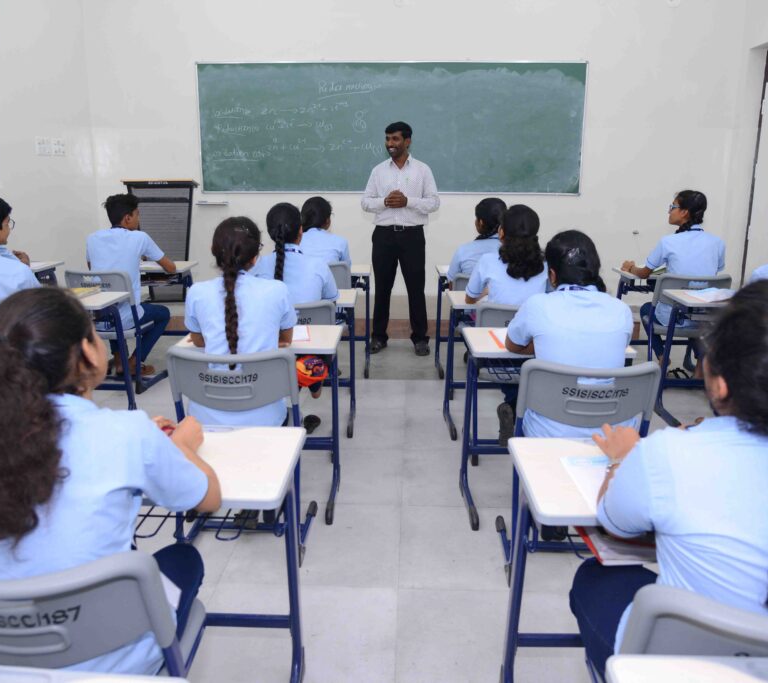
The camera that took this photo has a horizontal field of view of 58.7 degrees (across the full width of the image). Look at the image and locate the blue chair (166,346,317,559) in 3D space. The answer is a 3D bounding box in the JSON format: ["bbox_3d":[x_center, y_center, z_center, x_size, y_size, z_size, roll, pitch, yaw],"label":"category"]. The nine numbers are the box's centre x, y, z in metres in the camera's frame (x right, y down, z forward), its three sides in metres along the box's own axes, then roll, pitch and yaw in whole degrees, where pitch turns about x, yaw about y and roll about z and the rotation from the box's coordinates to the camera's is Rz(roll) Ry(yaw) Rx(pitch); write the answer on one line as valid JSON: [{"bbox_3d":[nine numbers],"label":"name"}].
[{"bbox_3d":[-0.494,0.357,2.466,0.450,0.770,0.500,0,13,-1],"label":"blue chair"}]

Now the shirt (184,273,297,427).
[{"bbox_3d":[-0.492,0.051,2.386,0.410,0.580,0.320,1,13,4],"label":"shirt"}]

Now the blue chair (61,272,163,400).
[{"bbox_3d":[-1.643,-0.073,4.350,0.430,0.810,0.580,2,13,7],"label":"blue chair"}]

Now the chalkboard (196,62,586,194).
[{"bbox_3d":[0.057,-2.071,6.659,3.740,1.220,0.050,1,13,2],"label":"chalkboard"}]

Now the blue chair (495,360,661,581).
[{"bbox_3d":[0.634,0.389,2.353,0.450,0.770,0.500,2,13,7],"label":"blue chair"}]

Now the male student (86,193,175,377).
[{"bbox_3d":[-1.609,-0.355,4.526,0.450,1.220,0.640,3,13,12],"label":"male student"}]

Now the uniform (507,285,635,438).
[{"bbox_3d":[0.598,0.075,2.299,0.440,0.580,0.340,0,13,0],"label":"uniform"}]

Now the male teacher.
[{"bbox_3d":[0.129,-0.785,5.322,0.580,1.760,0.360,1,13,4],"label":"male teacher"}]

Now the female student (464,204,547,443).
[{"bbox_3d":[0.653,-0.068,3.377,0.480,1.200,0.620,0,13,-3],"label":"female student"}]

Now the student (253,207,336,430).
[{"bbox_3d":[-0.456,-0.084,3.420,0.470,1.200,0.620,1,13,5],"label":"student"}]

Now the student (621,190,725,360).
[{"bbox_3d":[1.818,-0.293,4.349,0.520,1.260,0.780,-1,13,-4],"label":"student"}]

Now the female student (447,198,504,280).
[{"bbox_3d":[0.598,-0.277,4.332,0.460,1.230,0.740,-1,13,-4],"label":"female student"}]

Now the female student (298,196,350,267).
[{"bbox_3d":[-0.432,-0.363,4.682,0.450,1.230,0.720,2,13,6],"label":"female student"}]

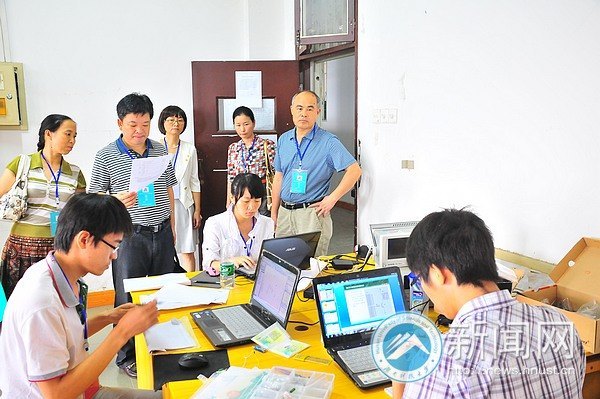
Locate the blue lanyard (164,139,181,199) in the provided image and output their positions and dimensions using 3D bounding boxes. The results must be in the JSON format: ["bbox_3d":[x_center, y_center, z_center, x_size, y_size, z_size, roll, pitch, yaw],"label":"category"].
[{"bbox_3d":[-0.870,-0.215,3.750,0.120,0.430,0.150,-2,9,-8],"label":"blue lanyard"}]

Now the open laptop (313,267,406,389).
[{"bbox_3d":[0.278,0.417,1.841,0.350,0.256,0.353,-4,9,-22],"label":"open laptop"}]

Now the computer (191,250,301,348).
[{"bbox_3d":[-0.223,0.378,2.160,0.327,0.249,0.350,-4,9,-26],"label":"computer"}]

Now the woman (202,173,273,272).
[{"bbox_3d":[-0.287,0.476,3.139,0.470,1.267,0.700,-5,9,-30],"label":"woman"}]

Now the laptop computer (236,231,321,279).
[{"bbox_3d":[-0.121,0.280,2.849,0.350,0.245,0.317,-6,10,-34],"label":"laptop computer"}]

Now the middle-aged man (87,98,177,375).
[{"bbox_3d":[-0.988,0.231,3.336,0.540,1.700,0.380,-4,9,-25],"label":"middle-aged man"}]

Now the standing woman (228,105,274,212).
[{"bbox_3d":[-0.353,0.158,4.013,0.410,1.651,0.280,2,8,14],"label":"standing woman"}]

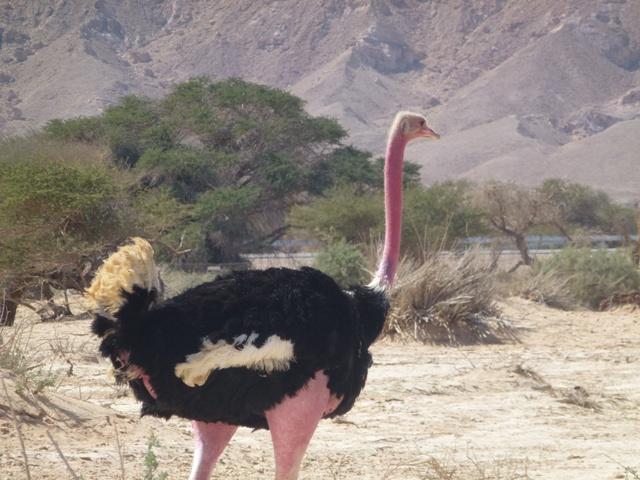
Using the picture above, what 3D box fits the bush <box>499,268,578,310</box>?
[{"bbox_3d":[3.451,0.789,84.000,1.275,0.670,1.084,0,0,0],"label":"bush"}]

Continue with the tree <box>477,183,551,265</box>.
[{"bbox_3d":[4.884,-0.391,133.000,1.969,2.221,1.772,0,0,0],"label":"tree"}]

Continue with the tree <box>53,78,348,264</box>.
[{"bbox_3d":[-3.243,-1.859,143.000,8.359,5.048,7.105,0,0,0],"label":"tree"}]

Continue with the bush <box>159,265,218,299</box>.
[{"bbox_3d":[-2.220,0.726,90.000,1.076,0.615,0.968,0,0,0],"label":"bush"}]

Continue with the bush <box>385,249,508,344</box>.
[{"bbox_3d":[1.547,0.695,66.000,1.628,1.177,1.384,0,0,0],"label":"bush"}]

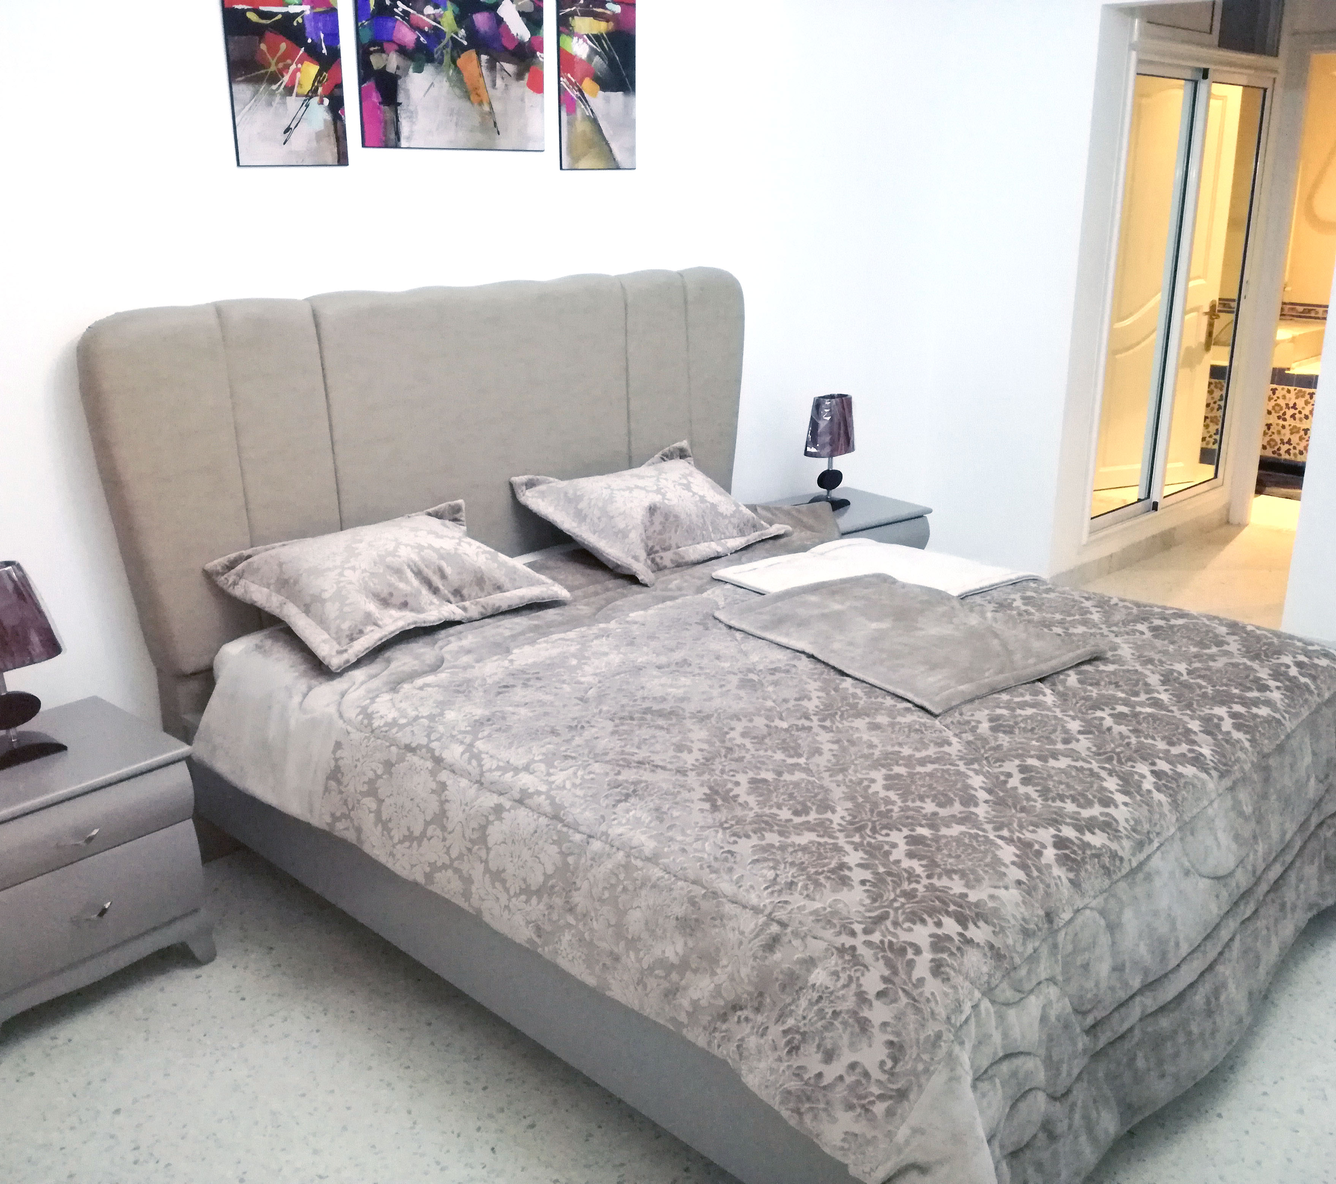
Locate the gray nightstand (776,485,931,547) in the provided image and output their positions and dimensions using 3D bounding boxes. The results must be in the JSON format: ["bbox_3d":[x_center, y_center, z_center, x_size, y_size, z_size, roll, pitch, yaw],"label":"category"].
[{"bbox_3d":[0.641,-0.063,4.547,0.500,0.496,0.440,-15,22,-37],"label":"gray nightstand"}]

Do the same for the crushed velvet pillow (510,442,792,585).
[{"bbox_3d":[-0.010,-0.257,3.486,0.470,0.165,0.700,40,36,23],"label":"crushed velvet pillow"}]

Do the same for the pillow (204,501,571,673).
[{"bbox_3d":[-0.637,-0.045,2.920,0.460,0.165,0.700,38,36,28],"label":"pillow"}]

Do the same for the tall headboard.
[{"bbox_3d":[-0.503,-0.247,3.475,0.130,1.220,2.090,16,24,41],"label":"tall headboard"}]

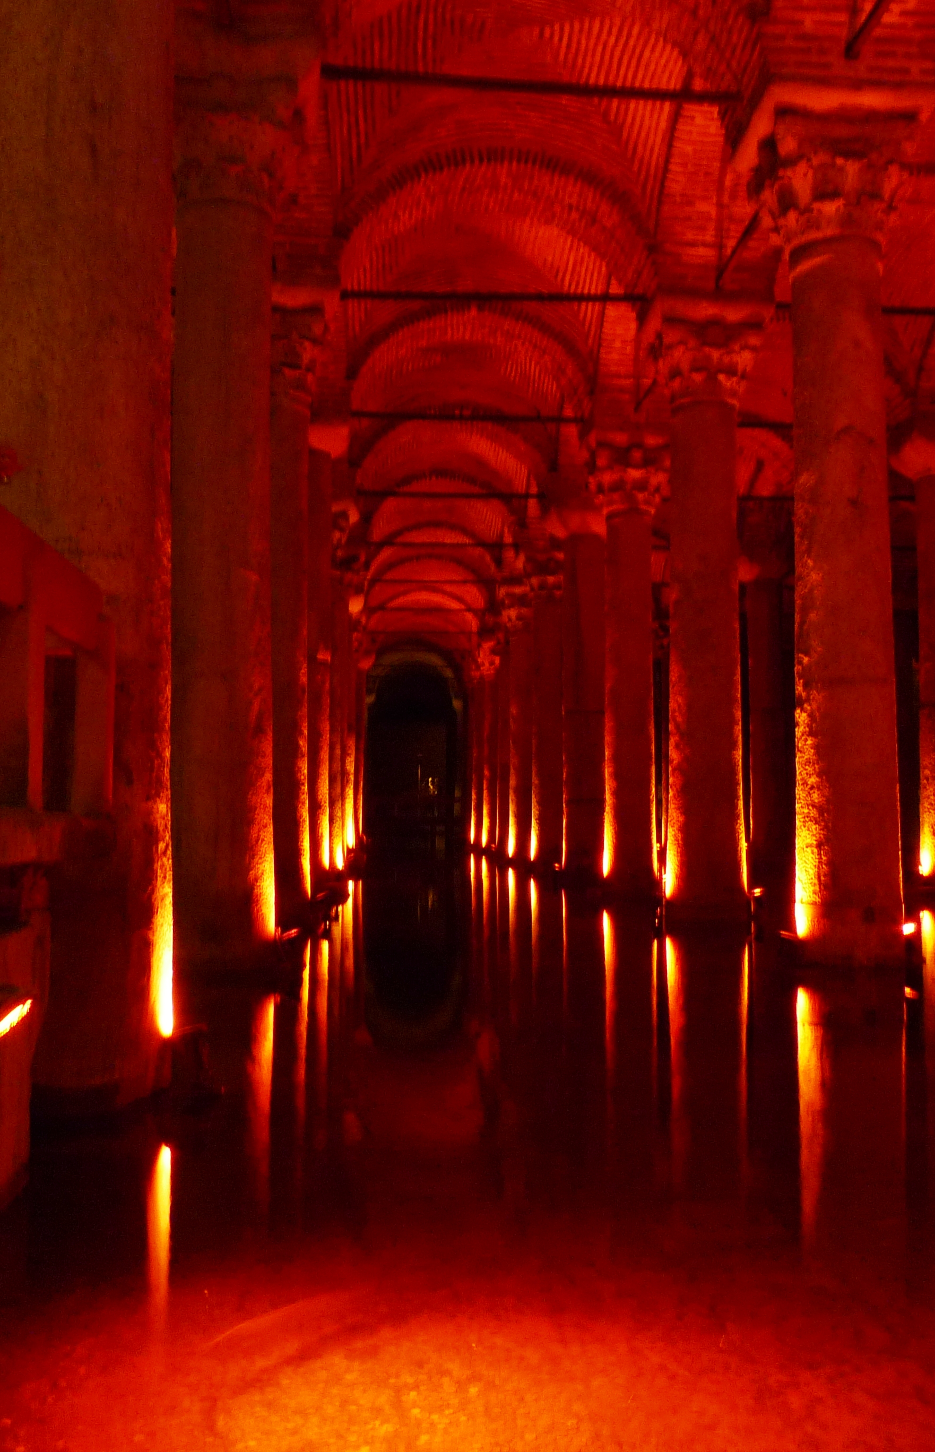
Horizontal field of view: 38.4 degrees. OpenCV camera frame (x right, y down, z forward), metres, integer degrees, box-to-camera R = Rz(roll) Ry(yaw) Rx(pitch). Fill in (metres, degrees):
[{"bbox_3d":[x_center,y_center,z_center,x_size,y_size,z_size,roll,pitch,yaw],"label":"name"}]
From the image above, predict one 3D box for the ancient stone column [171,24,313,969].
[{"bbox_3d":[-1.934,-1.738,10.785,1.250,7.290,1.250,0,-4,-3],"label":"ancient stone column"}]

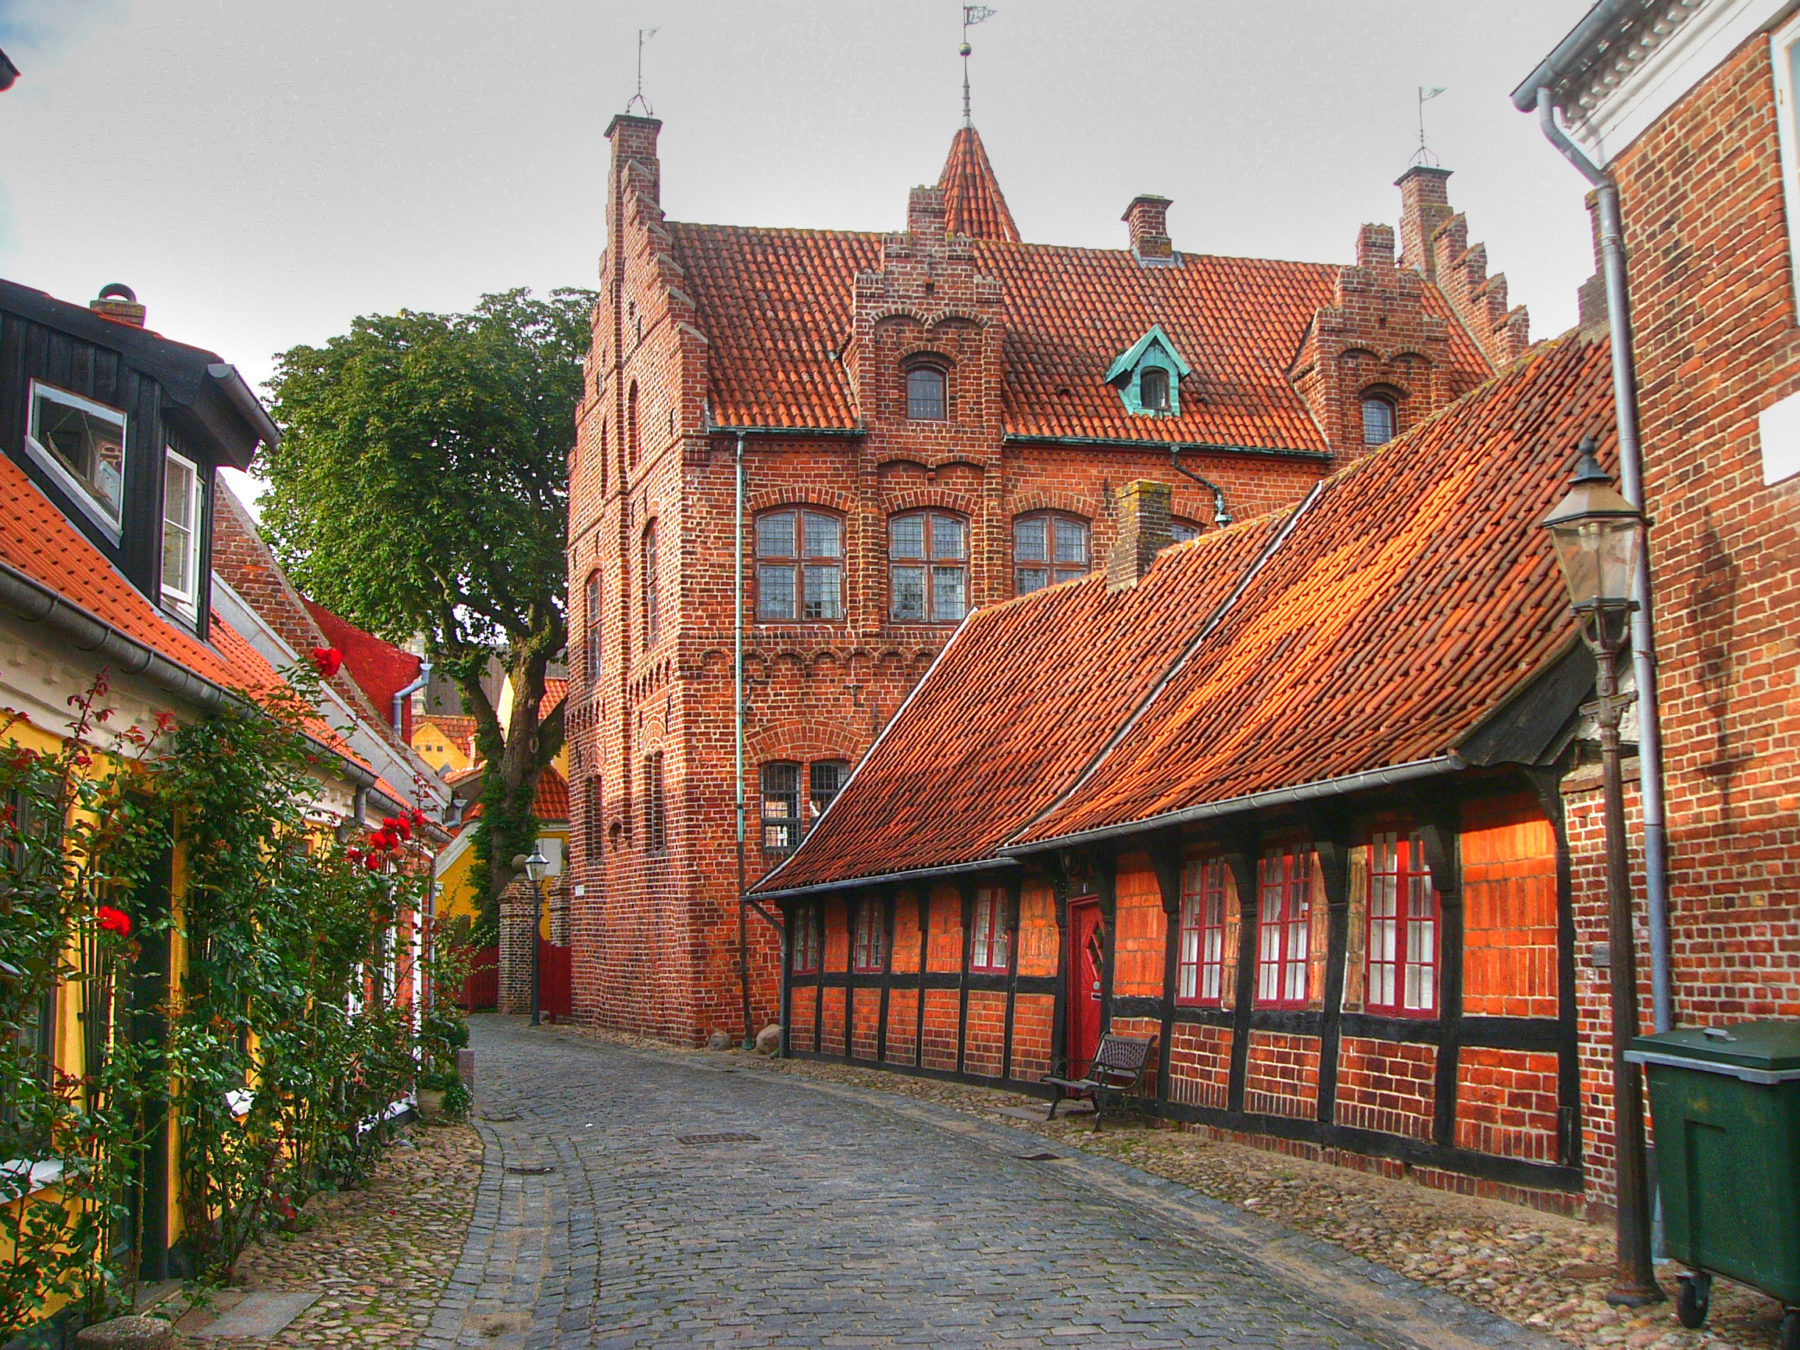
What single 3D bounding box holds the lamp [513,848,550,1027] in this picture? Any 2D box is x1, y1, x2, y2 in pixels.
[{"bbox_3d":[-6.745,4.833,34.686,0.420,3.300,0.420,1,-8,-19],"label":"lamp"}]

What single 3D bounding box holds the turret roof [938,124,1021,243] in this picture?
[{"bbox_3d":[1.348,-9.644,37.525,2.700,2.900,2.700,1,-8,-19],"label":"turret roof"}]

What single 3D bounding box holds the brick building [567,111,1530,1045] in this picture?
[{"bbox_3d":[3.020,-1.847,34.909,16.200,16.200,8.000,1,-8,-19],"label":"brick building"}]

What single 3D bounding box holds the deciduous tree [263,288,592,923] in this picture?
[{"bbox_3d":[-9.315,-0.583,43.452,11.000,16.800,11.000,-1,-7,0],"label":"deciduous tree"}]

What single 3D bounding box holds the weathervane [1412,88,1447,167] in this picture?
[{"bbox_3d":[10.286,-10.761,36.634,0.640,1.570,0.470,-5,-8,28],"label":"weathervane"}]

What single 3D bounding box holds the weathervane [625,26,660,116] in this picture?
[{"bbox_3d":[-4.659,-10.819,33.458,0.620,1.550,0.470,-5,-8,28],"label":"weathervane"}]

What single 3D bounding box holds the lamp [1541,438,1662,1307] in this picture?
[{"bbox_3d":[2.977,0.746,7.830,0.370,3.580,0.370,1,-8,-19],"label":"lamp"}]

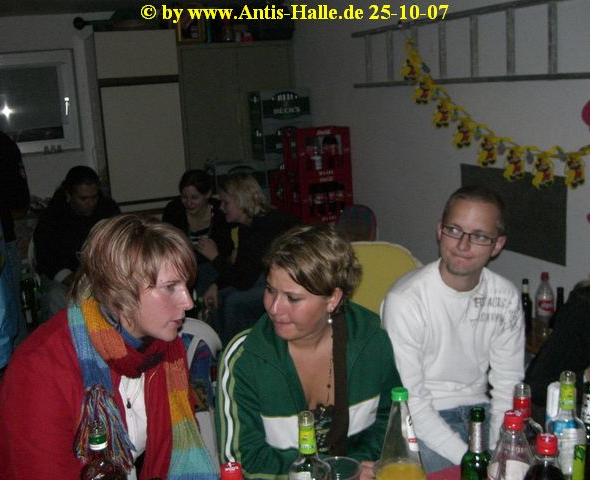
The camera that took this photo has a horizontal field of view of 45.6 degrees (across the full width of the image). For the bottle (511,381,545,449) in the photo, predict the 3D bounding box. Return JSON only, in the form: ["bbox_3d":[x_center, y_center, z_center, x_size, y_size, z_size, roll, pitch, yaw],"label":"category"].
[{"bbox_3d":[0.427,0.411,1.320,0.077,0.295,0.077,-3,12,0],"label":"bottle"}]

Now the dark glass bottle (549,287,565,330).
[{"bbox_3d":[1.187,0.338,3.146,0.066,0.255,0.066,-3,12,0],"label":"dark glass bottle"}]

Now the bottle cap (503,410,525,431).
[{"bbox_3d":[0.340,0.279,1.085,0.030,0.019,0.030,-3,12,1],"label":"bottle cap"}]

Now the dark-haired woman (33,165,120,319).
[{"bbox_3d":[-1.030,0.220,3.710,0.550,1.230,0.800,-11,14,-33],"label":"dark-haired woman"}]

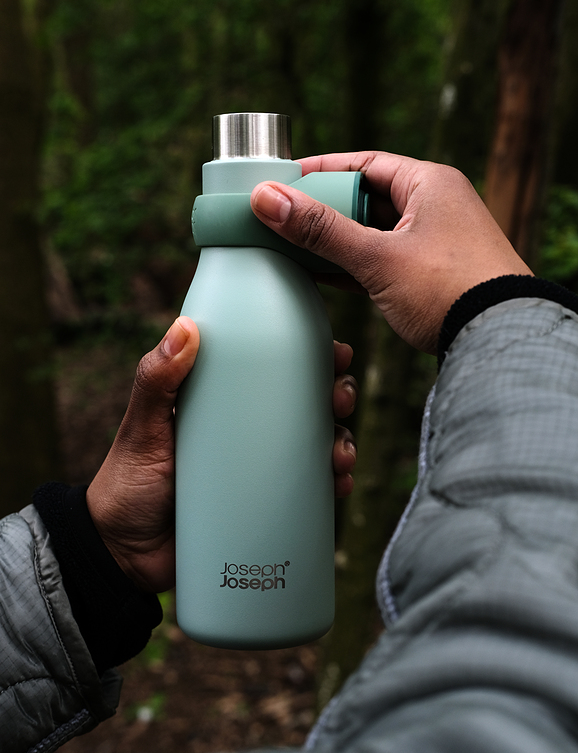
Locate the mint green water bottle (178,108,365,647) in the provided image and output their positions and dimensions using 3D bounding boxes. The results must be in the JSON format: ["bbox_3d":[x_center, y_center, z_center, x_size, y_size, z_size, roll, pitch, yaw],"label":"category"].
[{"bbox_3d":[-0.008,0.001,0.573,0.087,0.230,0.072,0,5,-2],"label":"mint green water bottle"}]

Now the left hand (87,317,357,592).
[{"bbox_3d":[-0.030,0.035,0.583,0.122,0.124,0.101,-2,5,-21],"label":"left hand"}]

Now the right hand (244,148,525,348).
[{"bbox_3d":[0.043,-0.057,0.563,0.122,0.095,0.106,1,5,17],"label":"right hand"}]

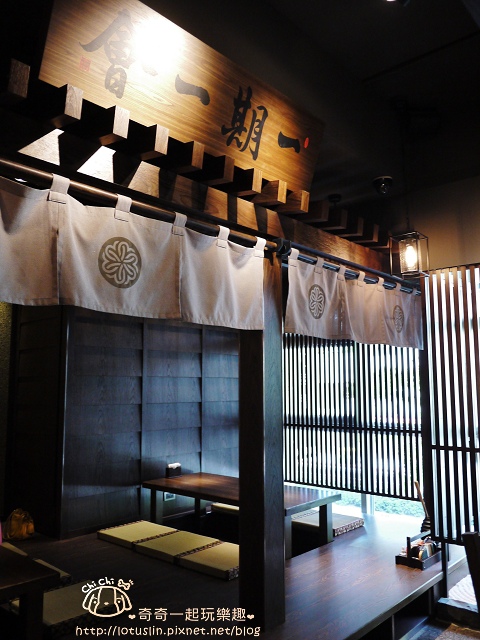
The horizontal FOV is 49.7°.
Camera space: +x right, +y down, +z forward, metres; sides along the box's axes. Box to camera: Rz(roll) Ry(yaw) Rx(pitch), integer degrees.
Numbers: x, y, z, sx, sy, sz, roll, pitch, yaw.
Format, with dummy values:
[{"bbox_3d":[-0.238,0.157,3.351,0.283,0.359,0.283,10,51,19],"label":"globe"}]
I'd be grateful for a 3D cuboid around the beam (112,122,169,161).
[{"bbox_3d":[-0.386,-0.725,2.137,0.213,0.102,0.061,5,-1,43],"label":"beam"}]

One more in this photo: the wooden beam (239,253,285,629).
[{"bbox_3d":[0.117,0.563,2.759,0.171,1.976,0.159,-6,-9,42],"label":"wooden beam"}]

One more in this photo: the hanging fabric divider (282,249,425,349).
[{"bbox_3d":[0.823,-0.081,3.384,0.067,0.470,1.696,-6,-9,42],"label":"hanging fabric divider"}]

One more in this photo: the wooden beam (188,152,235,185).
[{"bbox_3d":[-0.126,-0.692,2.421,0.213,0.102,0.061,5,-1,43],"label":"wooden beam"}]

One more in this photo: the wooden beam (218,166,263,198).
[{"bbox_3d":[0.005,-0.674,2.564,0.213,0.102,0.061,5,-1,43],"label":"wooden beam"}]

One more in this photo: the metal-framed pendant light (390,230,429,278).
[{"bbox_3d":[1.082,-0.415,3.294,0.178,0.250,0.172,-6,-9,42],"label":"metal-framed pendant light"}]

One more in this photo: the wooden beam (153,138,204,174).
[{"bbox_3d":[-0.258,-0.709,2.278,0.213,0.102,0.061,5,-1,43],"label":"wooden beam"}]

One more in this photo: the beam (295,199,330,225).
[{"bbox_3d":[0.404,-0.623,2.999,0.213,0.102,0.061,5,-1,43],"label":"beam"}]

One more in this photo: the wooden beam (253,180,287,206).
[{"bbox_3d":[0.143,-0.657,2.714,0.213,0.102,0.061,5,-1,43],"label":"wooden beam"}]

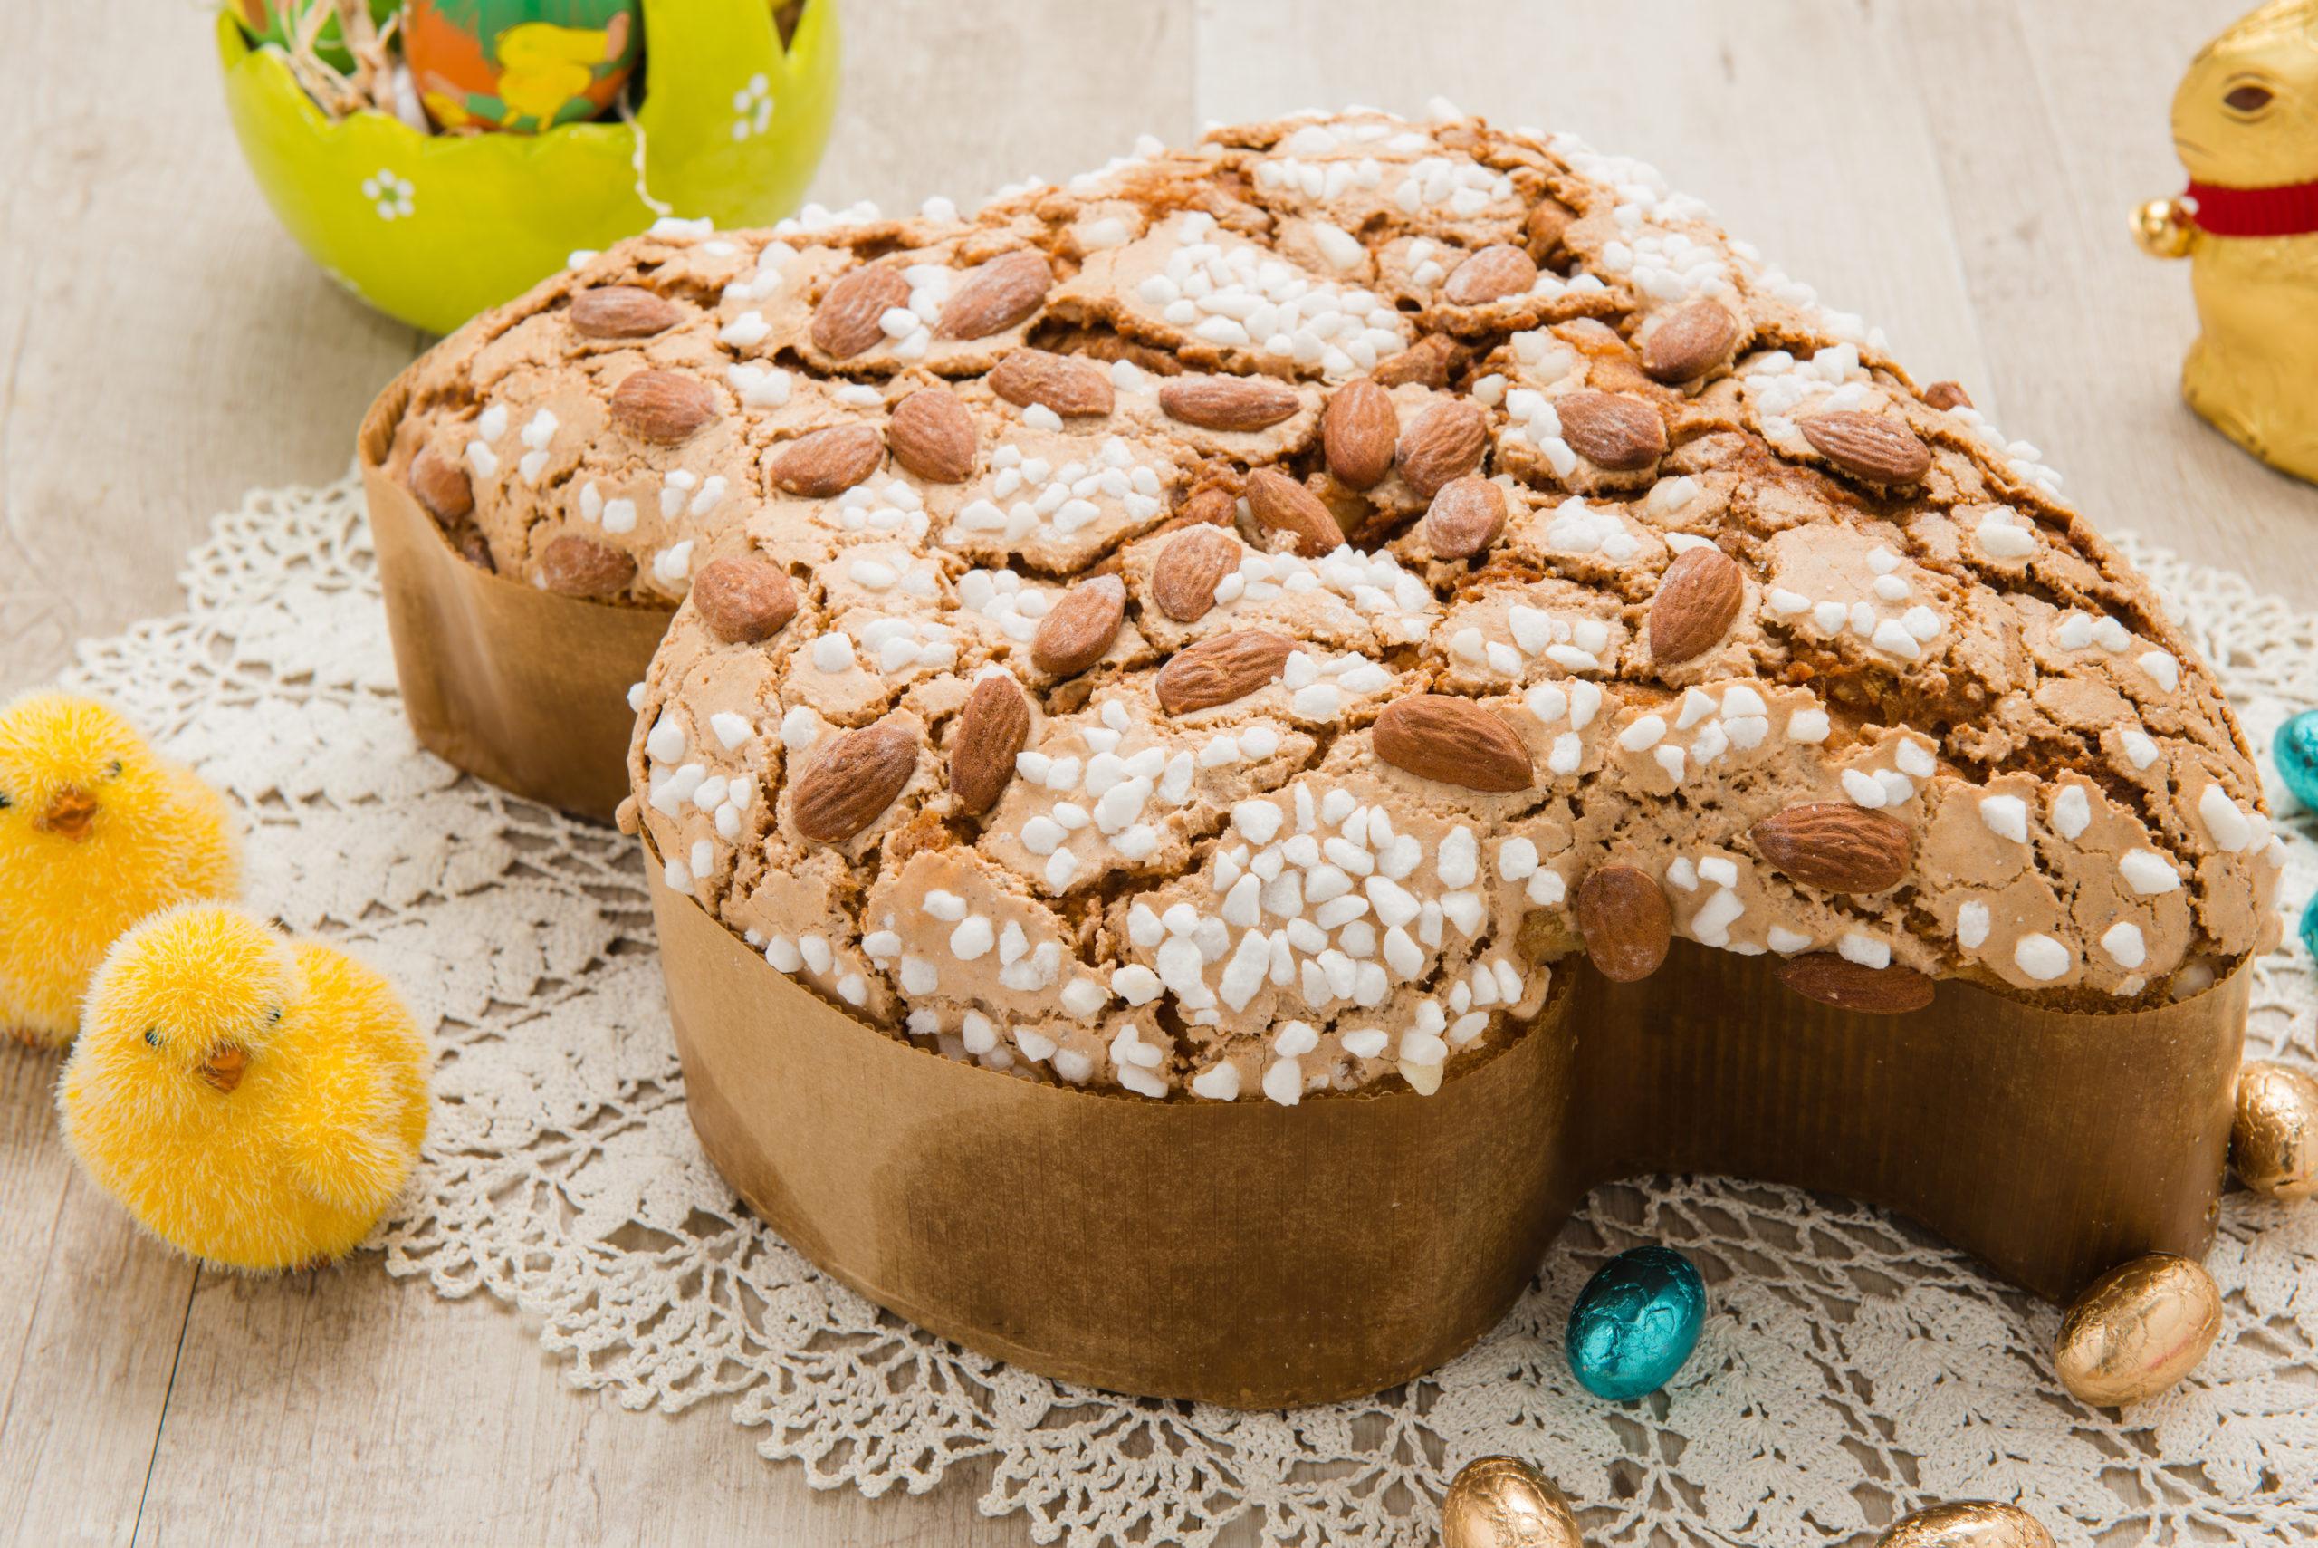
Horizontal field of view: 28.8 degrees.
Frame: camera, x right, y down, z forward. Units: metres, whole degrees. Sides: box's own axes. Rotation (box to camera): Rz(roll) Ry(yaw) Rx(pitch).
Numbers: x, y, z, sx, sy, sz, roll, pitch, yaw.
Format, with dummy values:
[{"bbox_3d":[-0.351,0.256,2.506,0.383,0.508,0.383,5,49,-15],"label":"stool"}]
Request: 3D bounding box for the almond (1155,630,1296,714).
[{"bbox_3d":[0.010,-0.015,0.671,0.023,0.008,0.012,-22,49,-16],"label":"almond"}]

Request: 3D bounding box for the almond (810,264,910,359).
[{"bbox_3d":[-0.049,-0.076,0.738,0.013,0.009,0.023,16,51,22],"label":"almond"}]

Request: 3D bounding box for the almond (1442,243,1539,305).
[{"bbox_3d":[0.054,-0.081,0.727,0.012,0.008,0.021,28,40,34],"label":"almond"}]

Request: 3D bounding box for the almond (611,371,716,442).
[{"bbox_3d":[-0.079,-0.059,0.721,0.020,0.008,0.013,12,60,29],"label":"almond"}]

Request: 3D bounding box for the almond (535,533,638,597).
[{"bbox_3d":[-0.091,-0.033,0.717,0.019,0.008,0.011,2,70,30],"label":"almond"}]

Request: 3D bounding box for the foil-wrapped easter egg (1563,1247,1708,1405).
[{"bbox_3d":[0.070,0.081,0.668,0.020,0.020,0.027,18,43,22],"label":"foil-wrapped easter egg"}]

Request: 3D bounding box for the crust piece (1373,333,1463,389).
[{"bbox_3d":[0.039,-0.062,0.679,0.015,0.008,0.009,-19,58,-9],"label":"crust piece"}]

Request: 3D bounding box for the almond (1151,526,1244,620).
[{"bbox_3d":[0.006,-0.030,0.666,0.012,0.008,0.021,9,43,15],"label":"almond"}]

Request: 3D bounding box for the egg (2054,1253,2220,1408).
[{"bbox_3d":[0.144,0.082,0.665,0.028,0.021,0.021,-25,45,-27],"label":"egg"}]

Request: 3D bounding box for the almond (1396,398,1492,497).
[{"bbox_3d":[0.044,-0.051,0.703,0.013,0.008,0.022,27,48,12],"label":"almond"}]

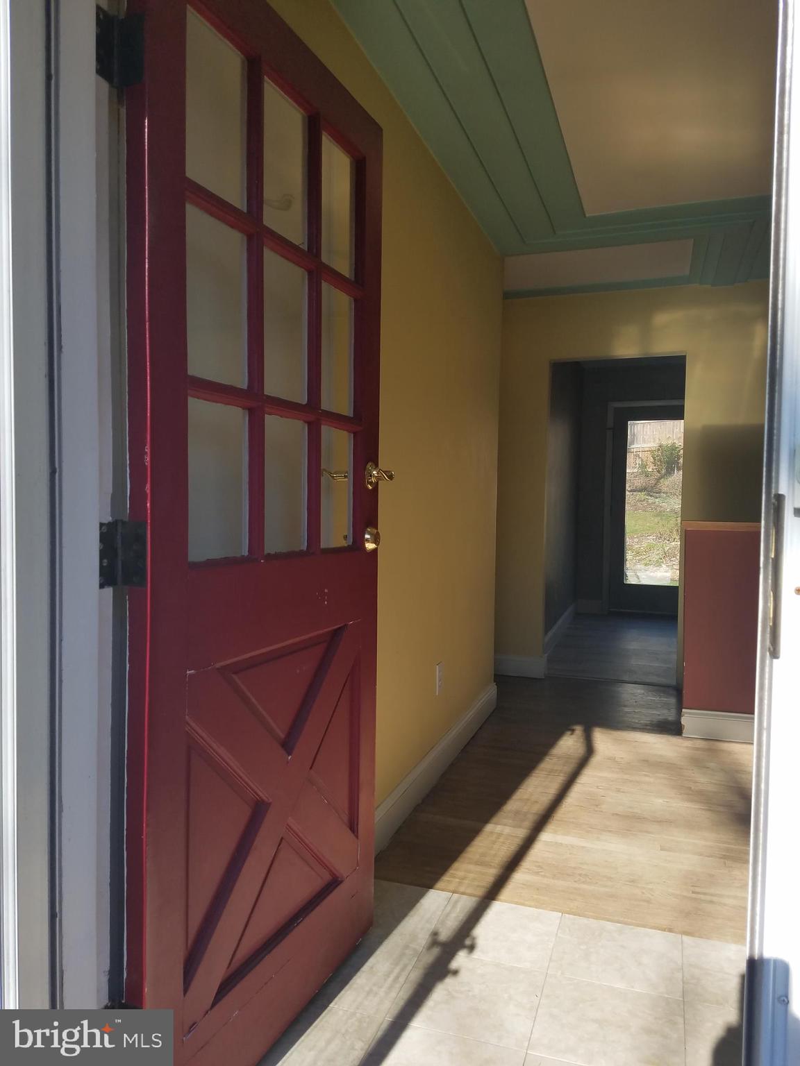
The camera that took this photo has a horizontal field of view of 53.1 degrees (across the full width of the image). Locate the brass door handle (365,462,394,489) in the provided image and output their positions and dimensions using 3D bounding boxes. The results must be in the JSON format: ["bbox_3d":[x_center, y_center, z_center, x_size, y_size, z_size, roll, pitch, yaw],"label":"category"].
[{"bbox_3d":[-0.056,-0.143,1.966,0.066,0.071,0.128,2,2,22],"label":"brass door handle"}]

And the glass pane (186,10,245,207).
[{"bbox_3d":[-0.322,-0.734,1.403,0.010,0.290,0.204,2,2,22],"label":"glass pane"}]

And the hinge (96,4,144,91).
[{"bbox_3d":[-0.415,-0.728,1.192,0.056,0.103,0.048,2,2,22],"label":"hinge"}]

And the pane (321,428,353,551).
[{"bbox_3d":[-0.152,-0.104,1.879,0.010,0.280,0.195,2,2,22],"label":"pane"}]

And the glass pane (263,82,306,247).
[{"bbox_3d":[-0.233,-0.741,1.627,0.010,0.290,0.199,2,2,22],"label":"glass pane"}]

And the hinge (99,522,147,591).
[{"bbox_3d":[-0.423,0.033,1.220,0.059,0.103,0.047,2,2,22],"label":"hinge"}]

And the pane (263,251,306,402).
[{"bbox_3d":[-0.237,-0.414,1.639,0.010,0.290,0.199,2,2,22],"label":"pane"}]

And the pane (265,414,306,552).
[{"bbox_3d":[-0.241,-0.097,1.651,0.010,0.280,0.199,2,2,22],"label":"pane"}]

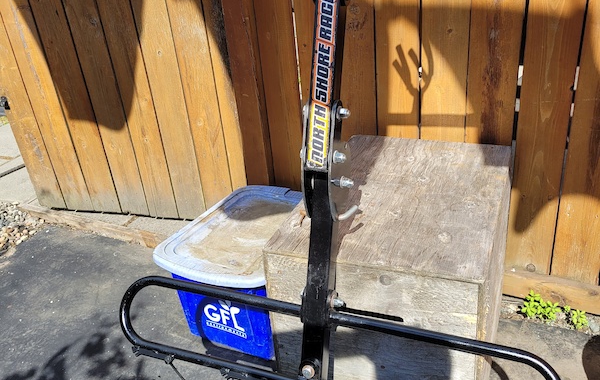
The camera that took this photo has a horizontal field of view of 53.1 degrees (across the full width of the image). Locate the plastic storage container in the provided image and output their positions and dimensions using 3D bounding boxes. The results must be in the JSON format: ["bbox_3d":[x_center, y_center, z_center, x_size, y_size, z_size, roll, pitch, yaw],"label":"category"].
[{"bbox_3d":[-0.162,0.304,2.215,0.466,0.378,0.629,10,31,27],"label":"plastic storage container"}]

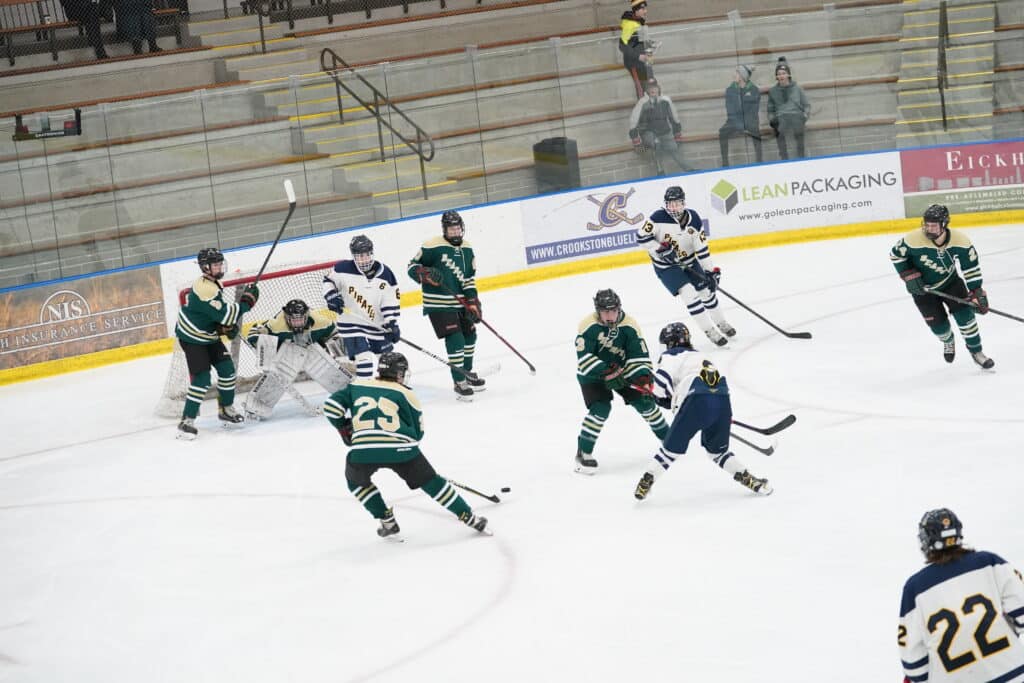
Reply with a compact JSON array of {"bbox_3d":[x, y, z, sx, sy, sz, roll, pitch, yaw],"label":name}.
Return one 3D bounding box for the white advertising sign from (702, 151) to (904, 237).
[{"bbox_3d":[3.624,-1.805,39.186,2.460,0.840,0.050,-6,8,3],"label":"white advertising sign"}]

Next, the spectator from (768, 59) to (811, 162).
[{"bbox_3d":[3.494,-2.923,40.429,0.580,1.410,0.780,-5,8,11],"label":"spectator"}]

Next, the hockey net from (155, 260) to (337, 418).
[{"bbox_3d":[-2.712,-0.046,31.854,2.000,1.270,1.200,-12,10,-33],"label":"hockey net"}]

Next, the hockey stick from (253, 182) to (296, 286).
[{"bbox_3d":[-2.401,-0.753,29.775,0.226,1.656,0.080,26,-3,-40],"label":"hockey stick"}]

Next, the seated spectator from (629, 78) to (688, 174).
[{"bbox_3d":[1.888,-2.769,40.656,0.720,1.270,0.800,-7,8,-2],"label":"seated spectator"}]

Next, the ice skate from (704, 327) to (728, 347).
[{"bbox_3d":[2.079,-0.041,32.049,0.110,0.220,0.280,-32,8,-26],"label":"ice skate"}]

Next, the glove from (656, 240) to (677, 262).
[{"bbox_3d":[1.545,-0.895,31.569,0.270,0.160,0.160,1,11,42],"label":"glove"}]

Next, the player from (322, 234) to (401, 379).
[{"bbox_3d":[-1.408,-0.233,30.724,0.760,1.680,0.560,-8,8,-13],"label":"player"}]

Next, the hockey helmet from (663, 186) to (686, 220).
[{"bbox_3d":[1.644,-1.387,31.742,0.225,0.310,0.270,-5,8,11],"label":"hockey helmet"}]

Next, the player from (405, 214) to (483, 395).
[{"bbox_3d":[-0.637,-0.345,30.457,0.680,1.770,0.550,-11,10,-30],"label":"player"}]

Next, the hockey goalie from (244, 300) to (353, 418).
[{"bbox_3d":[-2.089,0.094,31.016,1.080,1.080,0.720,-8,8,-15],"label":"hockey goalie"}]

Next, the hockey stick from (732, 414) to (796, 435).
[{"bbox_3d":[1.549,0.474,25.603,1.677,0.252,0.070,17,20,-20],"label":"hockey stick"}]

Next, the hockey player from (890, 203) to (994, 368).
[{"bbox_3d":[3.895,-0.489,28.790,0.820,1.550,0.740,-7,8,-6],"label":"hockey player"}]

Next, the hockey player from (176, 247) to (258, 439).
[{"bbox_3d":[-2.811,-0.036,29.941,0.760,1.780,0.620,-2,9,25],"label":"hockey player"}]

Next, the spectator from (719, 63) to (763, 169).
[{"bbox_3d":[2.906,-2.853,40.547,0.580,1.360,0.780,-4,8,13],"label":"spectator"}]

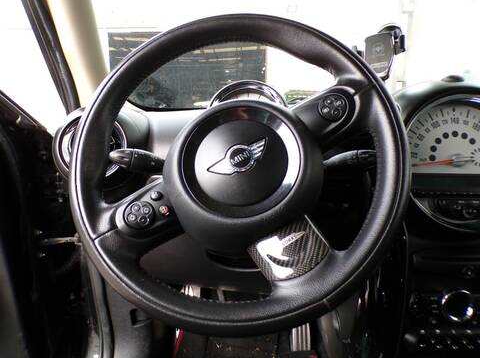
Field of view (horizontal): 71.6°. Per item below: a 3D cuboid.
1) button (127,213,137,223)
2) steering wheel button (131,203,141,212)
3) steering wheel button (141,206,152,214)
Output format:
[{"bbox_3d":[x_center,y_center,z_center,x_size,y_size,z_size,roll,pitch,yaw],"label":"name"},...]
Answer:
[{"bbox_3d":[-0.121,0.044,0.374,0.011,0.010,0.004,-29,-17,-5],"label":"button"},{"bbox_3d":[-0.118,0.033,0.377,0.011,0.010,0.004,-29,-17,-5],"label":"steering wheel button"},{"bbox_3d":[-0.105,0.035,0.375,0.011,0.010,0.004,-29,-17,-5],"label":"steering wheel button"}]

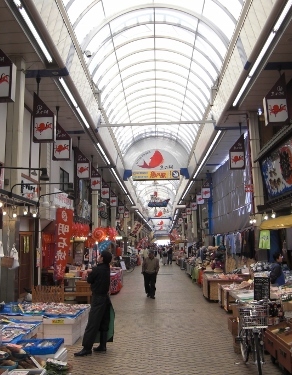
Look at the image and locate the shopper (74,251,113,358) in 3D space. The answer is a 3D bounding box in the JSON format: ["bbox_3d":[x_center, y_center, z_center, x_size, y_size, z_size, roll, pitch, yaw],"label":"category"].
[{"bbox_3d":[-0.839,1.857,6.502,0.580,1.700,0.500,-1,-8,4],"label":"shopper"}]

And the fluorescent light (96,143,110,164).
[{"bbox_3d":[-2.144,-1.674,20.819,0.120,0.100,4.768,-1,-8,1],"label":"fluorescent light"}]

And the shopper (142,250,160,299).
[{"bbox_3d":[0.185,2.907,13.534,0.560,1.660,0.340,-1,-8,1],"label":"shopper"}]

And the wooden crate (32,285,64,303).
[{"bbox_3d":[-2.645,3.095,11.151,0.850,0.680,0.420,-1,-8,1],"label":"wooden crate"}]

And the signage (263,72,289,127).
[{"bbox_3d":[3.414,-2.313,10.611,0.570,1.420,0.200,1,-8,-6],"label":"signage"}]

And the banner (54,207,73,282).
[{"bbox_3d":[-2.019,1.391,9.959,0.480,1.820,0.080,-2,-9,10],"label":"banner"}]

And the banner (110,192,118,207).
[{"bbox_3d":[-2.326,0.807,29.669,0.580,1.360,0.220,-1,-8,1],"label":"banner"}]

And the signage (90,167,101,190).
[{"bbox_3d":[-2.553,-0.511,21.274,0.570,1.420,0.200,0,-8,2],"label":"signage"}]

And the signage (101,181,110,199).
[{"bbox_3d":[-2.468,0.092,24.823,0.580,1.360,0.220,-1,-8,1],"label":"signage"}]

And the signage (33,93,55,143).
[{"bbox_3d":[-2.840,-1.976,11.285,0.570,1.420,0.200,0,-8,2],"label":"signage"}]

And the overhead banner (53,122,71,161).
[{"bbox_3d":[-2.861,-1.570,13.740,0.580,1.320,0.150,-1,-8,1],"label":"overhead banner"}]

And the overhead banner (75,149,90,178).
[{"bbox_3d":[-2.682,-1.025,17.410,0.600,1.400,0.220,-1,-8,1],"label":"overhead banner"}]

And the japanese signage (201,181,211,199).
[{"bbox_3d":[3.647,0.091,24.665,0.580,1.360,0.220,-1,-8,1],"label":"japanese signage"}]

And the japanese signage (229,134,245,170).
[{"bbox_3d":[3.474,-1.377,15.477,0.570,1.420,0.200,0,-8,2],"label":"japanese signage"}]

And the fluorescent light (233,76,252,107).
[{"bbox_3d":[2.951,-2.948,12.622,0.120,0.100,2.350,-1,-8,1],"label":"fluorescent light"}]

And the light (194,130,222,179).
[{"bbox_3d":[3.212,-1.497,22.563,0.120,0.100,11.628,-1,-8,1],"label":"light"}]

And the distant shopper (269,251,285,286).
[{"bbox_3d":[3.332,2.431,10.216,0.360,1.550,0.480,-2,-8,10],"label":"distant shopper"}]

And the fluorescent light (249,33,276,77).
[{"bbox_3d":[2.849,-3.253,10.073,0.070,0.070,2.360,0,-8,2],"label":"fluorescent light"}]

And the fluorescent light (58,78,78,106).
[{"bbox_3d":[-2.306,-2.833,12.348,0.120,0.090,2.360,-1,-8,1],"label":"fluorescent light"}]

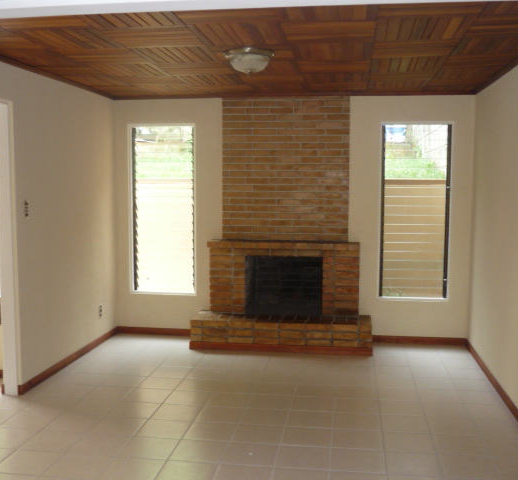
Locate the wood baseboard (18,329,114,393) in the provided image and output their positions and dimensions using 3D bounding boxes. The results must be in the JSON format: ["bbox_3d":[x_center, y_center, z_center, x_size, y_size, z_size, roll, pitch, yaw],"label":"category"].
[{"bbox_3d":[-1.617,1.041,5.490,0.018,0.078,1.860,1,5,9],"label":"wood baseboard"}]

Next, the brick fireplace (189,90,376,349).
[{"bbox_3d":[0.230,-0.167,5.854,1.735,2.430,0.455,1,5,7],"label":"brick fireplace"}]

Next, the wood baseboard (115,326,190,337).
[{"bbox_3d":[-1.046,0.963,6.342,0.887,0.078,0.018,1,5,7],"label":"wood baseboard"}]

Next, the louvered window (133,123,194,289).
[{"bbox_3d":[-0.980,-0.296,6.255,0.680,1.730,0.100,1,5,7],"label":"louvered window"}]

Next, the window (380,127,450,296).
[{"bbox_3d":[1.520,-0.267,5.939,0.660,1.710,0.100,1,5,7],"label":"window"}]

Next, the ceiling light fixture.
[{"bbox_3d":[-0.064,-1.194,4.106,0.325,0.147,0.325,1,5,7],"label":"ceiling light fixture"}]

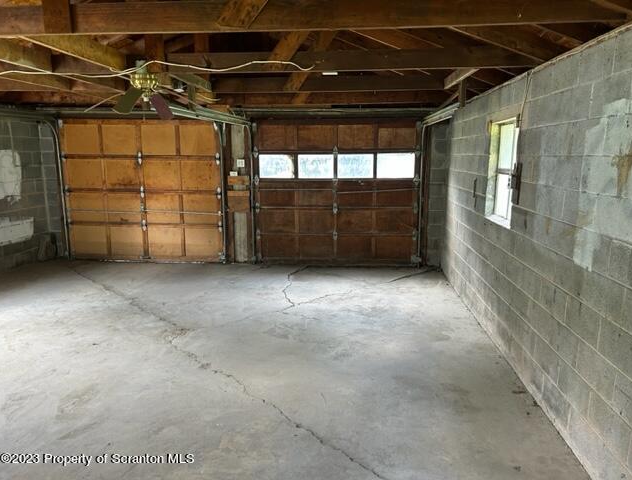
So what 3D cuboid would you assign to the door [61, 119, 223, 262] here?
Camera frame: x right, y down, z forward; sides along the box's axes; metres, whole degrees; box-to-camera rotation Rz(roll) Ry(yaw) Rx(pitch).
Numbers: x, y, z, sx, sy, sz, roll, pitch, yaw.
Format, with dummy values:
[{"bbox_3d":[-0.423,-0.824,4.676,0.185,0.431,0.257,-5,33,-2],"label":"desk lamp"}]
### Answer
[{"bbox_3d":[-2.638,-0.717,7.363,2.460,2.130,0.070,1,10,5],"label":"door"}]

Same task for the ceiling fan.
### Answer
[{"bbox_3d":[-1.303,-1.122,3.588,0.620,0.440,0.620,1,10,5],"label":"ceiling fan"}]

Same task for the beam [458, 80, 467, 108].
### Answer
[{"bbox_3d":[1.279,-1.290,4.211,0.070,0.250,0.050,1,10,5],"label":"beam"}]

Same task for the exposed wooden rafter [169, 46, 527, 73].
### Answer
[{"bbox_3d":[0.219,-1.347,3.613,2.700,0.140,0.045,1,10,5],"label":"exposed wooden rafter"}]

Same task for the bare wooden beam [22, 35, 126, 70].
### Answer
[{"bbox_3d":[-1.569,-1.293,3.152,0.045,0.185,1.200,1,10,5],"label":"bare wooden beam"}]

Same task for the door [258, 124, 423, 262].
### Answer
[{"bbox_3d":[0.310,-0.663,7.106,2.440,2.130,0.070,1,10,5],"label":"door"}]

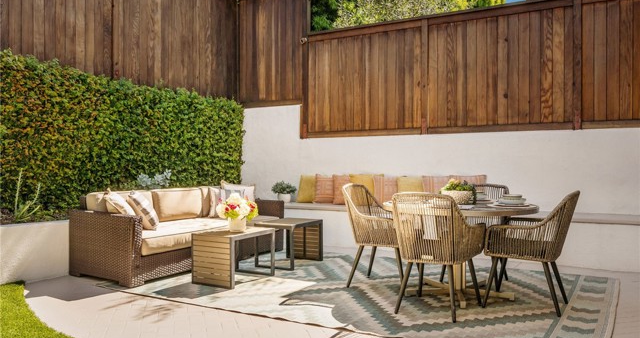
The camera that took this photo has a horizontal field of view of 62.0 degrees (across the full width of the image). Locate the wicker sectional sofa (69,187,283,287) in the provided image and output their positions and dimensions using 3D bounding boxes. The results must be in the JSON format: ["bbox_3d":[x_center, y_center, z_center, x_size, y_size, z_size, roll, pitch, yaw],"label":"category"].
[{"bbox_3d":[-1.452,0.624,5.883,0.975,0.806,2.279,0,0,31],"label":"wicker sectional sofa"}]

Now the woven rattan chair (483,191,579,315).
[{"bbox_3d":[1.612,0.592,4.036,0.647,0.880,0.583,0,0,35],"label":"woven rattan chair"}]

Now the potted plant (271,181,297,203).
[{"bbox_3d":[-0.515,0.332,7.521,0.342,0.316,0.342,-1,1,0],"label":"potted plant"}]

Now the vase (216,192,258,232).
[{"bbox_3d":[-0.773,0.405,5.032,0.398,0.360,0.382,0,0,0],"label":"vase"}]

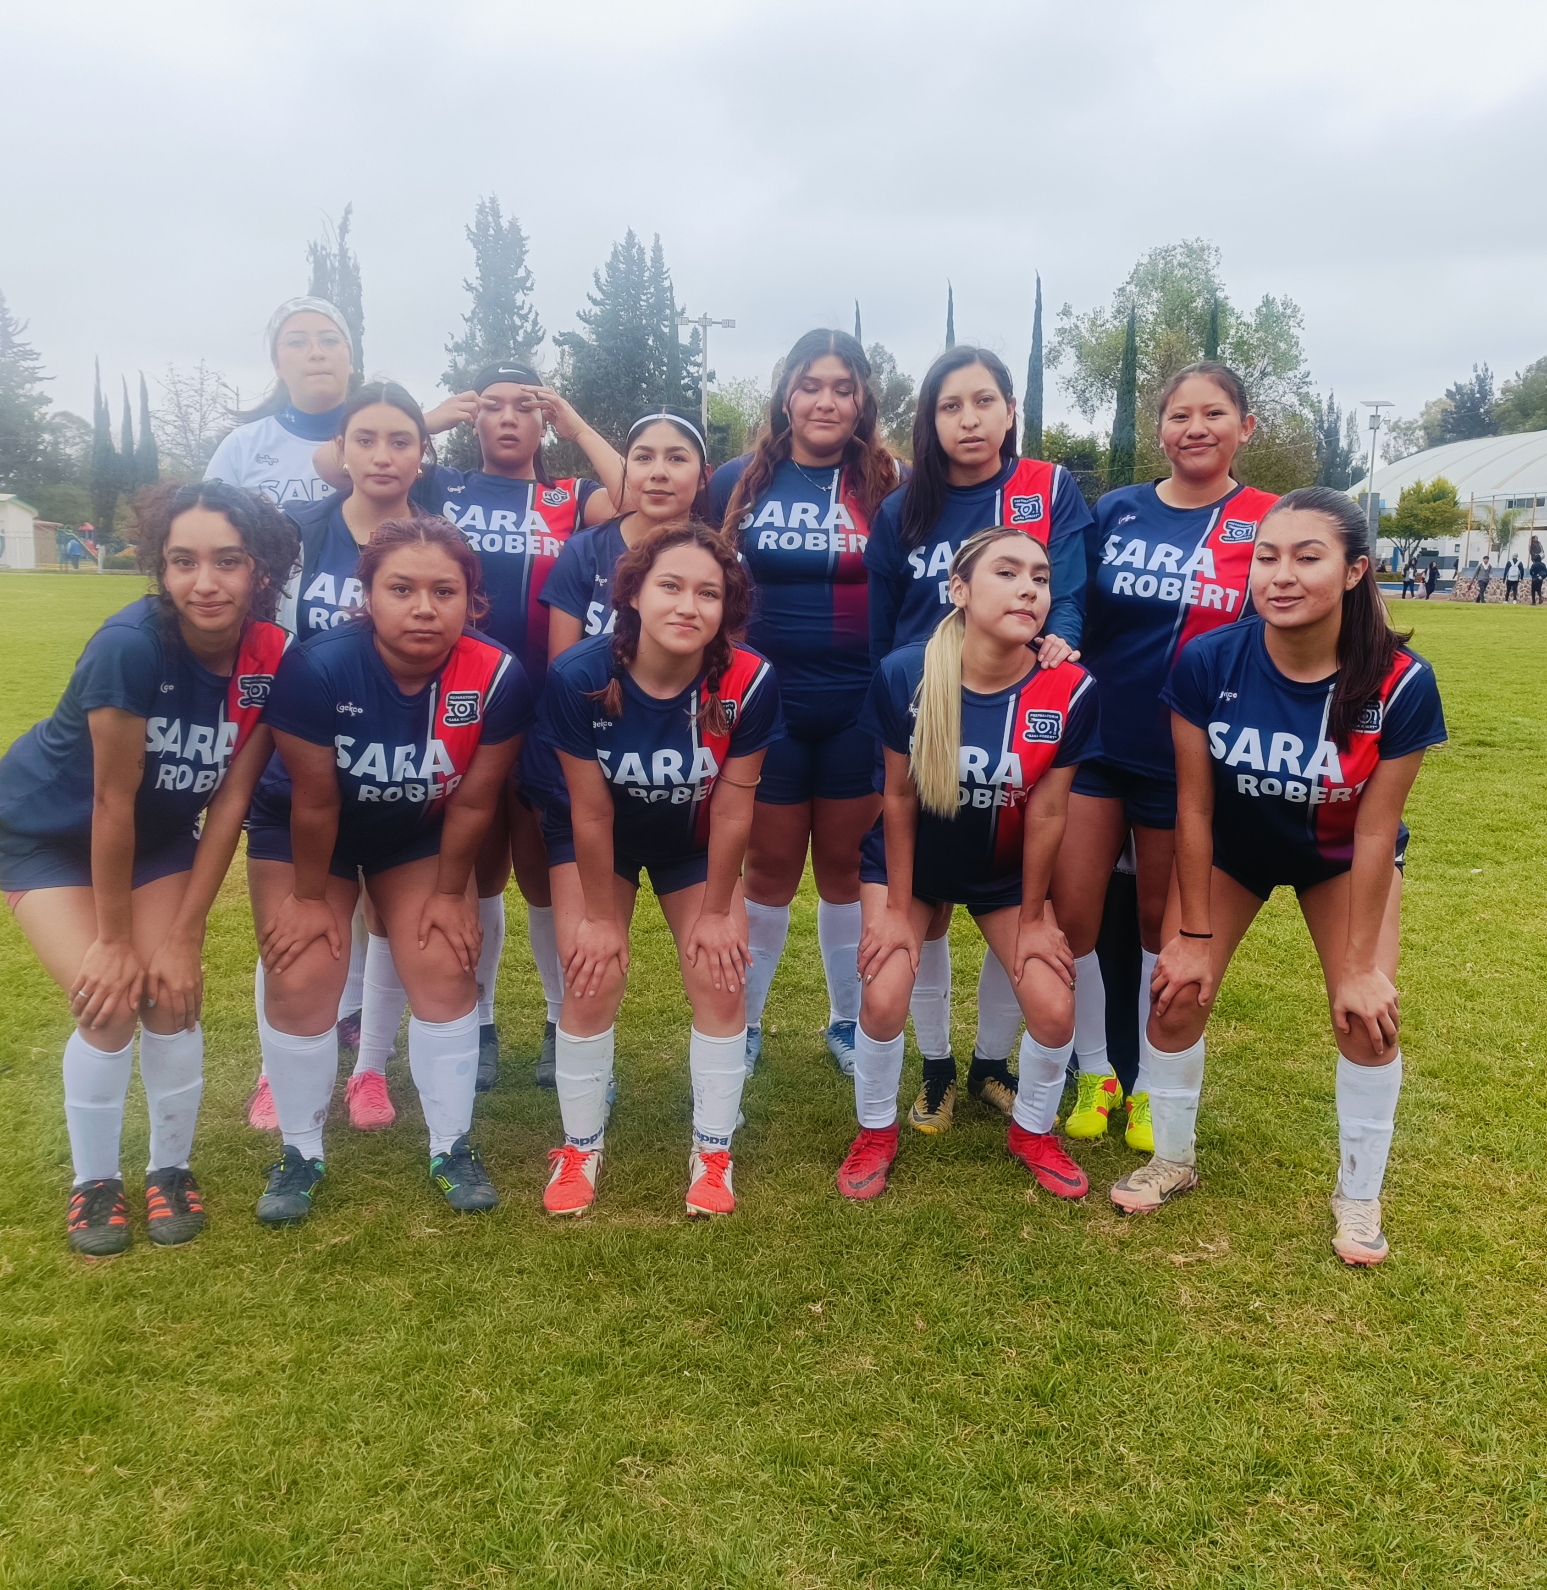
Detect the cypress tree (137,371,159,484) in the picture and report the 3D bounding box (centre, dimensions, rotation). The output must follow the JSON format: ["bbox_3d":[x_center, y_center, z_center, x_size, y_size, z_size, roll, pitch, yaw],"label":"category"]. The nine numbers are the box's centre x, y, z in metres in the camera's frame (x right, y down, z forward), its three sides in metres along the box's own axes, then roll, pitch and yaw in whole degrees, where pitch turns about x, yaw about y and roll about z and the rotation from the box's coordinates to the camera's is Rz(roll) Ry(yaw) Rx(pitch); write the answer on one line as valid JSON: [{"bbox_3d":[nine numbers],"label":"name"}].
[{"bbox_3d":[-26.627,-13.724,65.348,1.050,8.416,1.050,-3,10,-22],"label":"cypress tree"}]

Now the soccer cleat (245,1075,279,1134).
[{"bbox_3d":[-1.083,0.625,3.335,0.100,0.110,0.255,-1,9,-12],"label":"soccer cleat"}]

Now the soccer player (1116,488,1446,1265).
[{"bbox_3d":[0.919,0.125,2.771,0.506,1.311,0.716,4,10,21],"label":"soccer player"}]

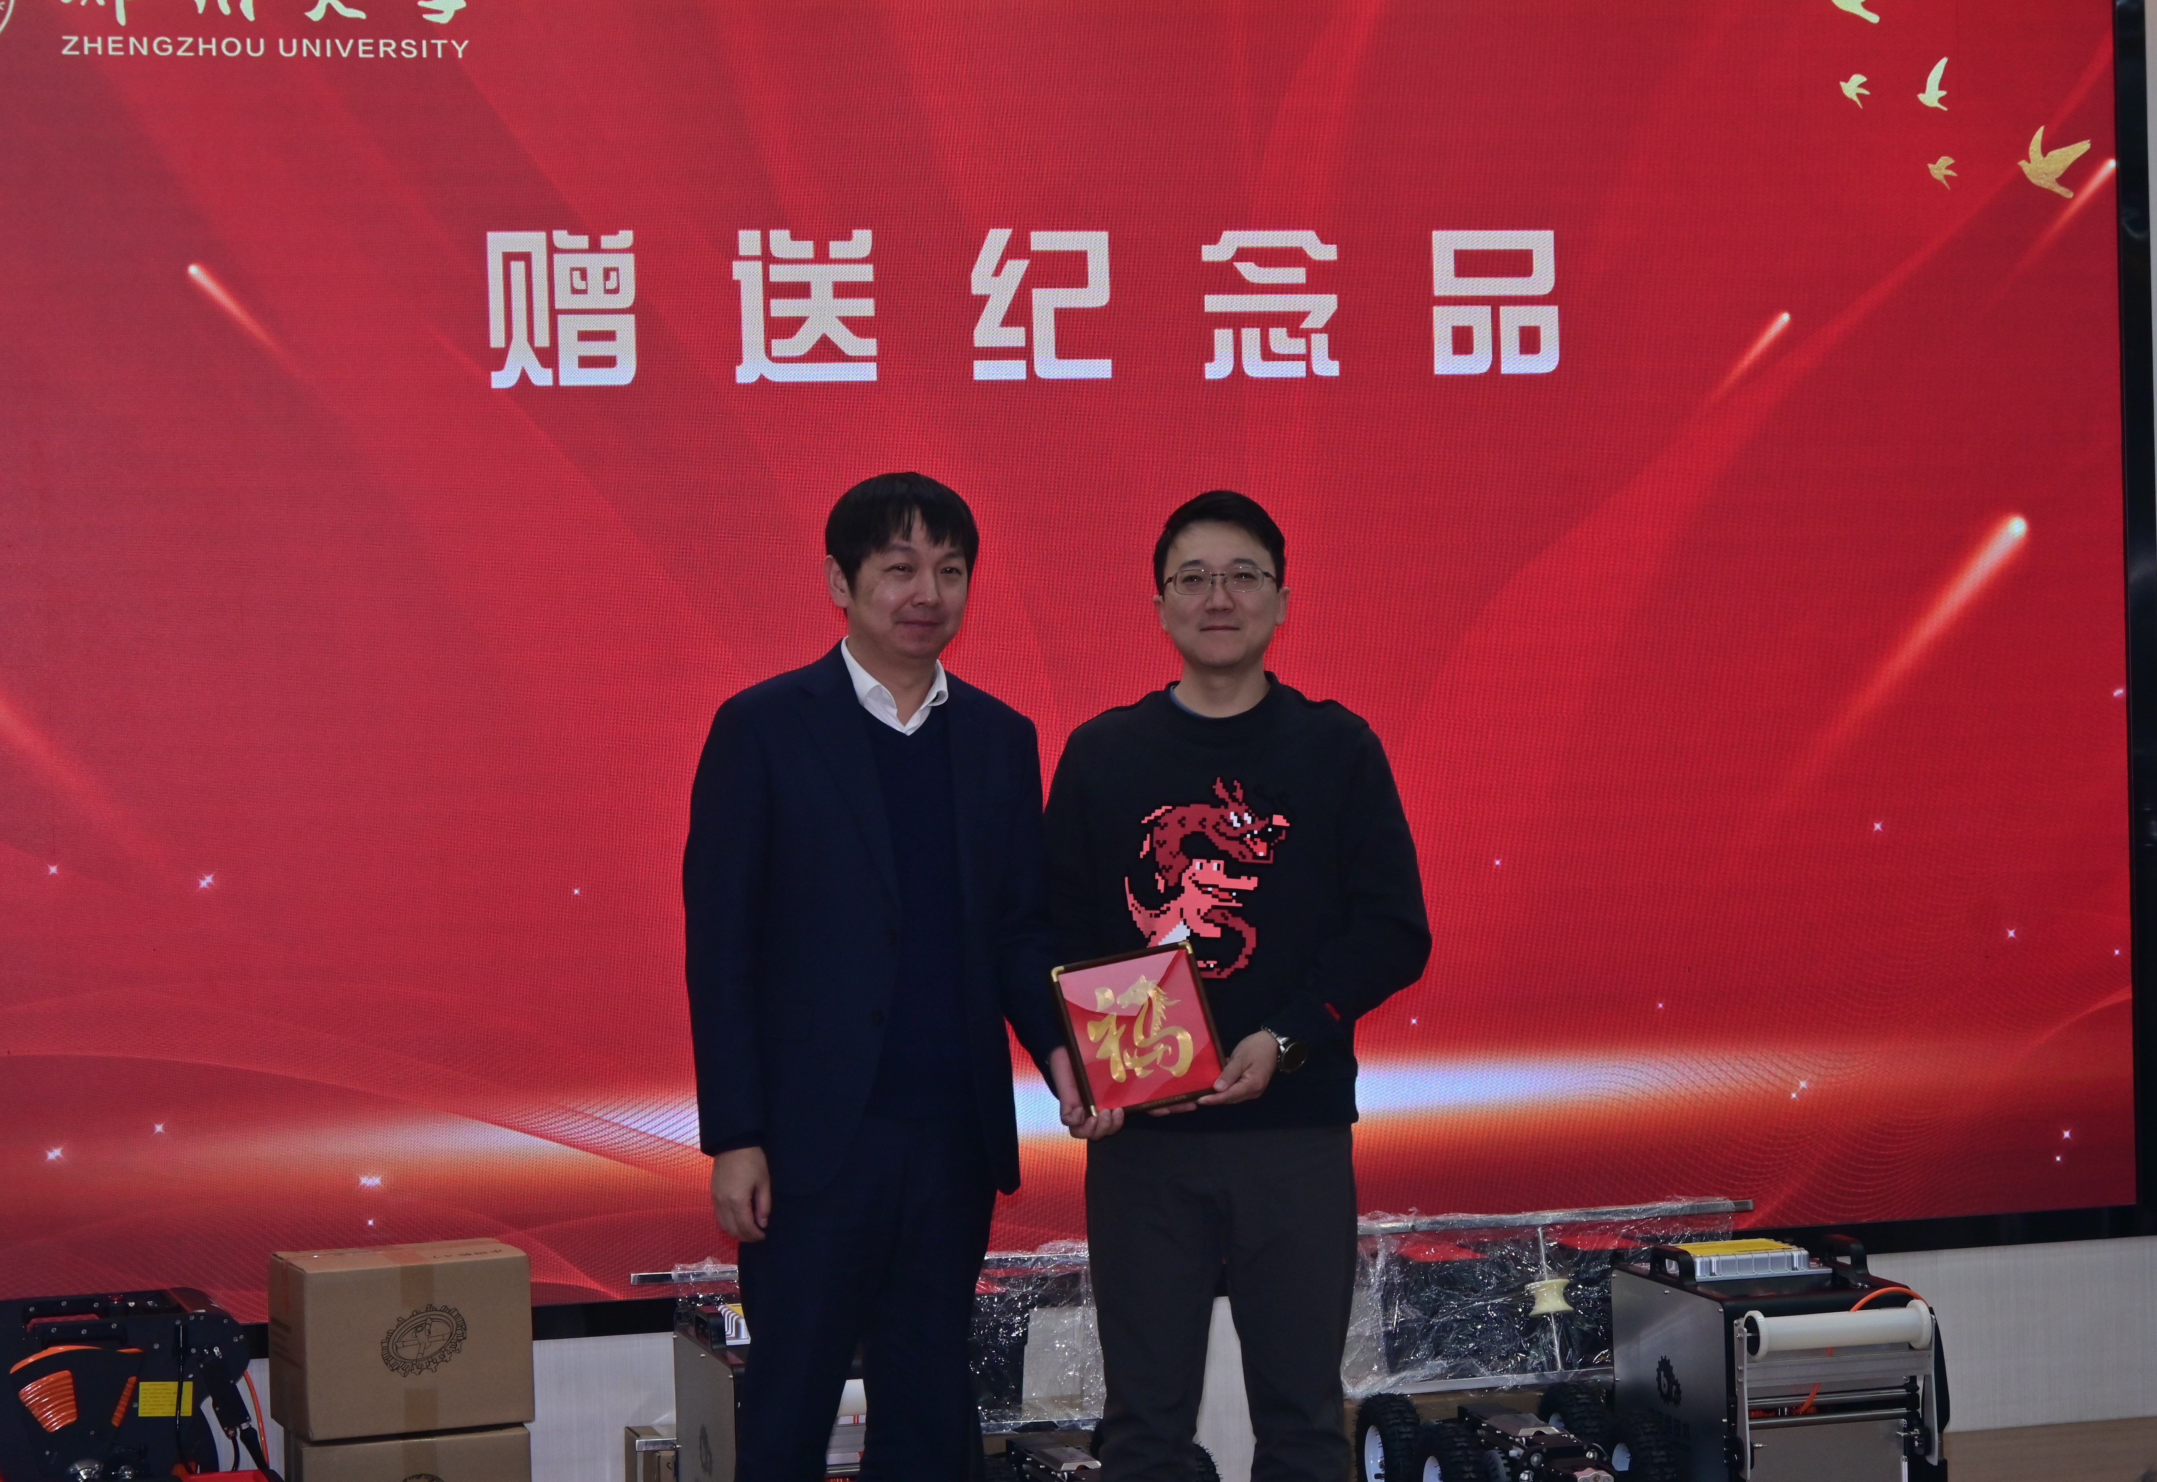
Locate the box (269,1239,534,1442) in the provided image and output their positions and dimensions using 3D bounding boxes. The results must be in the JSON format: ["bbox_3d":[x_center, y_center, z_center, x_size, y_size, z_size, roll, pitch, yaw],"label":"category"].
[{"bbox_3d":[-1.107,0.978,7.590,0.363,0.270,0.260,-2,2,-23],"label":"box"}]

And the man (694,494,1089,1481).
[{"bbox_3d":[-0.235,0.530,6.060,0.540,1.755,0.420,-2,2,-26],"label":"man"}]

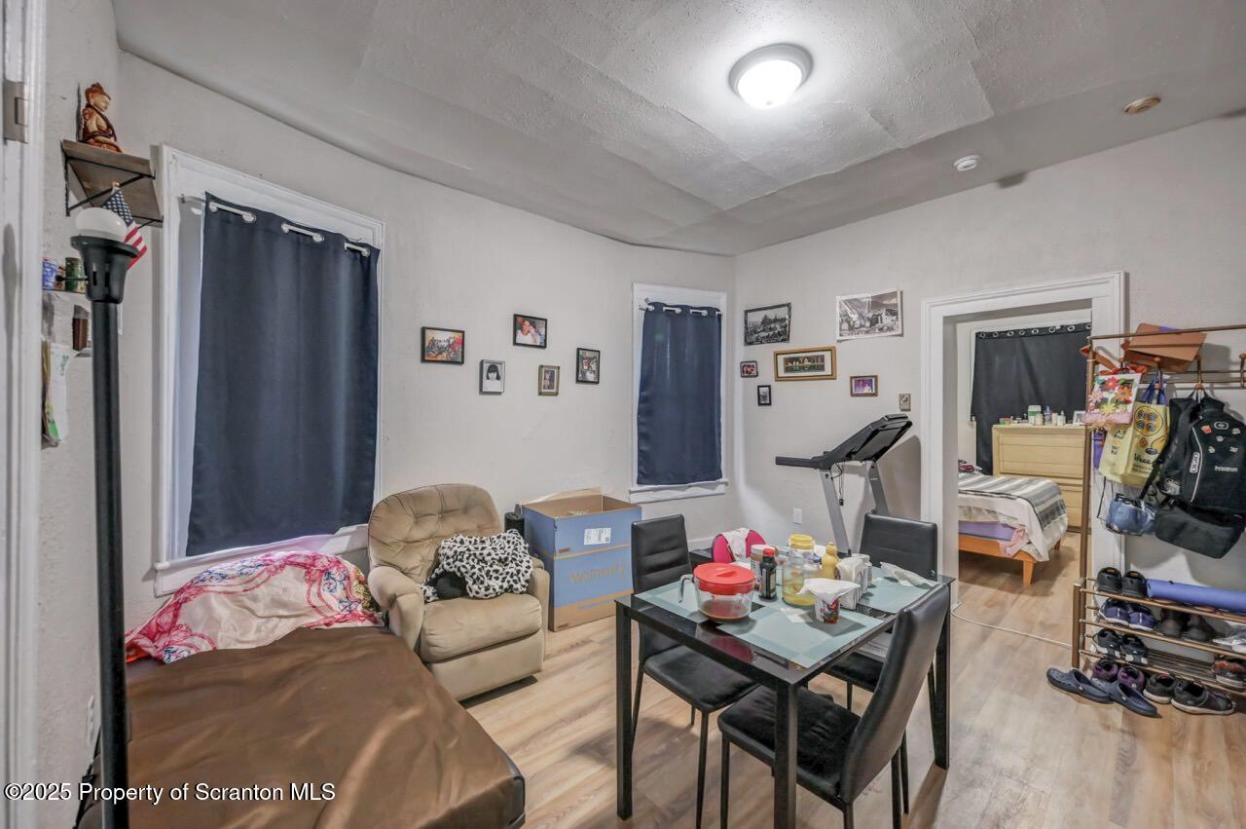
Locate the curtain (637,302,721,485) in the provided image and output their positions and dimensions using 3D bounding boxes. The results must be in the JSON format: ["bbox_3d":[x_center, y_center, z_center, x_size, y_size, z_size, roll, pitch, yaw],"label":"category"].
[{"bbox_3d":[0.506,-0.183,4.341,0.810,1.590,0.075,0,0,-19],"label":"curtain"}]

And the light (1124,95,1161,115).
[{"bbox_3d":[2.530,-1.500,2.360,0.125,0.030,0.125,0,0,44],"label":"light"}]

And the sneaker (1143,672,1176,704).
[{"bbox_3d":[2.686,1.335,2.412,0.275,0.110,0.102,0,0,-39],"label":"sneaker"}]

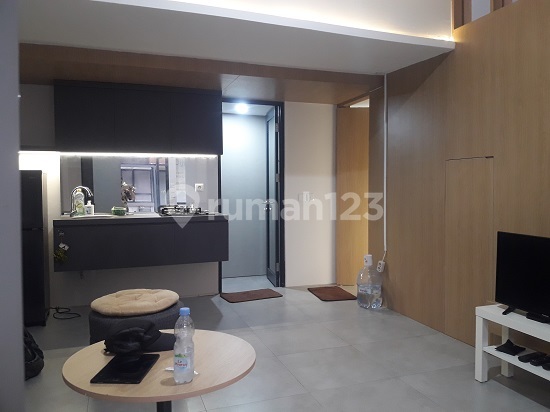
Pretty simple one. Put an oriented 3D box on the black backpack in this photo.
[{"bbox_3d":[-1.625,0.864,2.729,0.220,0.390,0.300,1,2,38],"label":"black backpack"}]

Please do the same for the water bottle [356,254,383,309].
[{"bbox_3d":[0.938,0.743,4.421,0.242,0.506,0.242,0,2,12],"label":"water bottle"}]

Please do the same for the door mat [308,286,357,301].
[{"bbox_3d":[0.644,0.975,4.988,0.400,0.015,0.630,-1,2,-10],"label":"door mat"}]

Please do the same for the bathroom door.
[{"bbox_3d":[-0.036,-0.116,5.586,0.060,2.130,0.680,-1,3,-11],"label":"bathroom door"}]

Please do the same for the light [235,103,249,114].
[{"bbox_3d":[-0.407,-1.189,5.483,0.150,0.060,0.150,-1,2,-18],"label":"light"}]

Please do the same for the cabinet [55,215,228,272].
[{"bbox_3d":[-1.309,0.330,4.487,1.600,0.460,0.550,-1,3,-19],"label":"cabinet"}]

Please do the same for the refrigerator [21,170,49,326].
[{"bbox_3d":[-2.329,0.366,3.951,0.540,1.330,0.580,-1,2,-23],"label":"refrigerator"}]

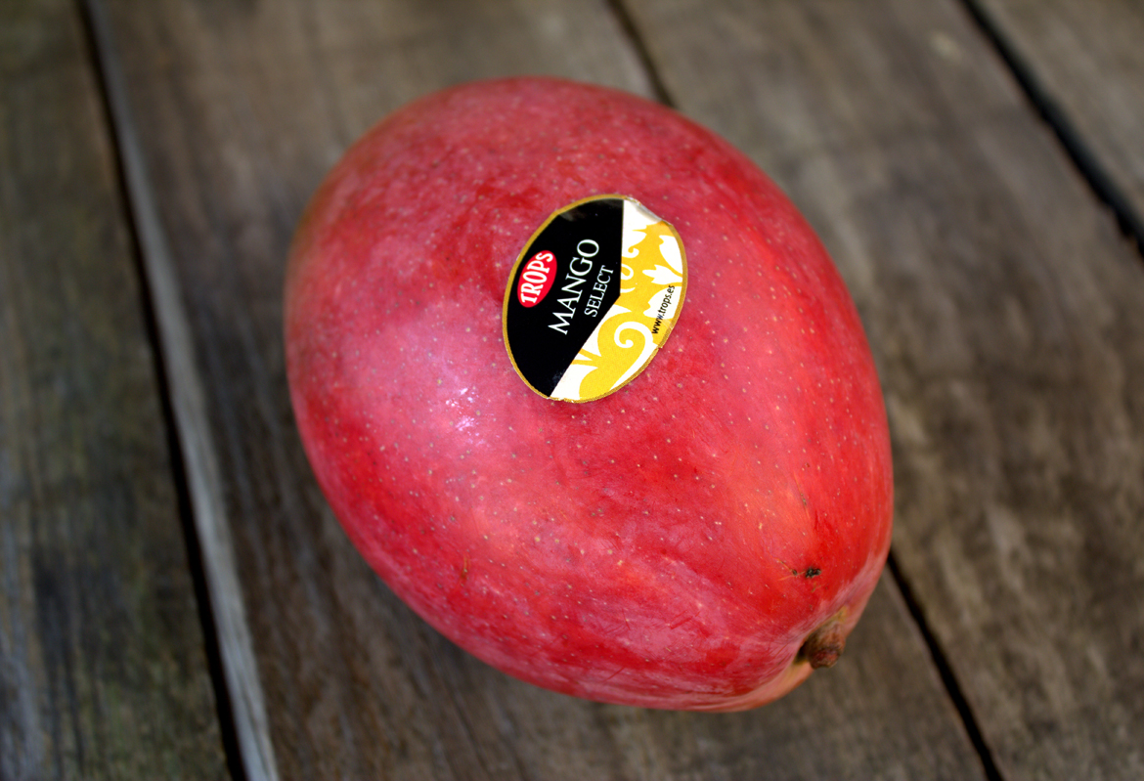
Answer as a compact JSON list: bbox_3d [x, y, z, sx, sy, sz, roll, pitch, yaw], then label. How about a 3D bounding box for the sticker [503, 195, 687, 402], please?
[{"bbox_3d":[0.003,-0.014,0.238,0.026,0.003,0.034,15,71,18],"label":"sticker"}]

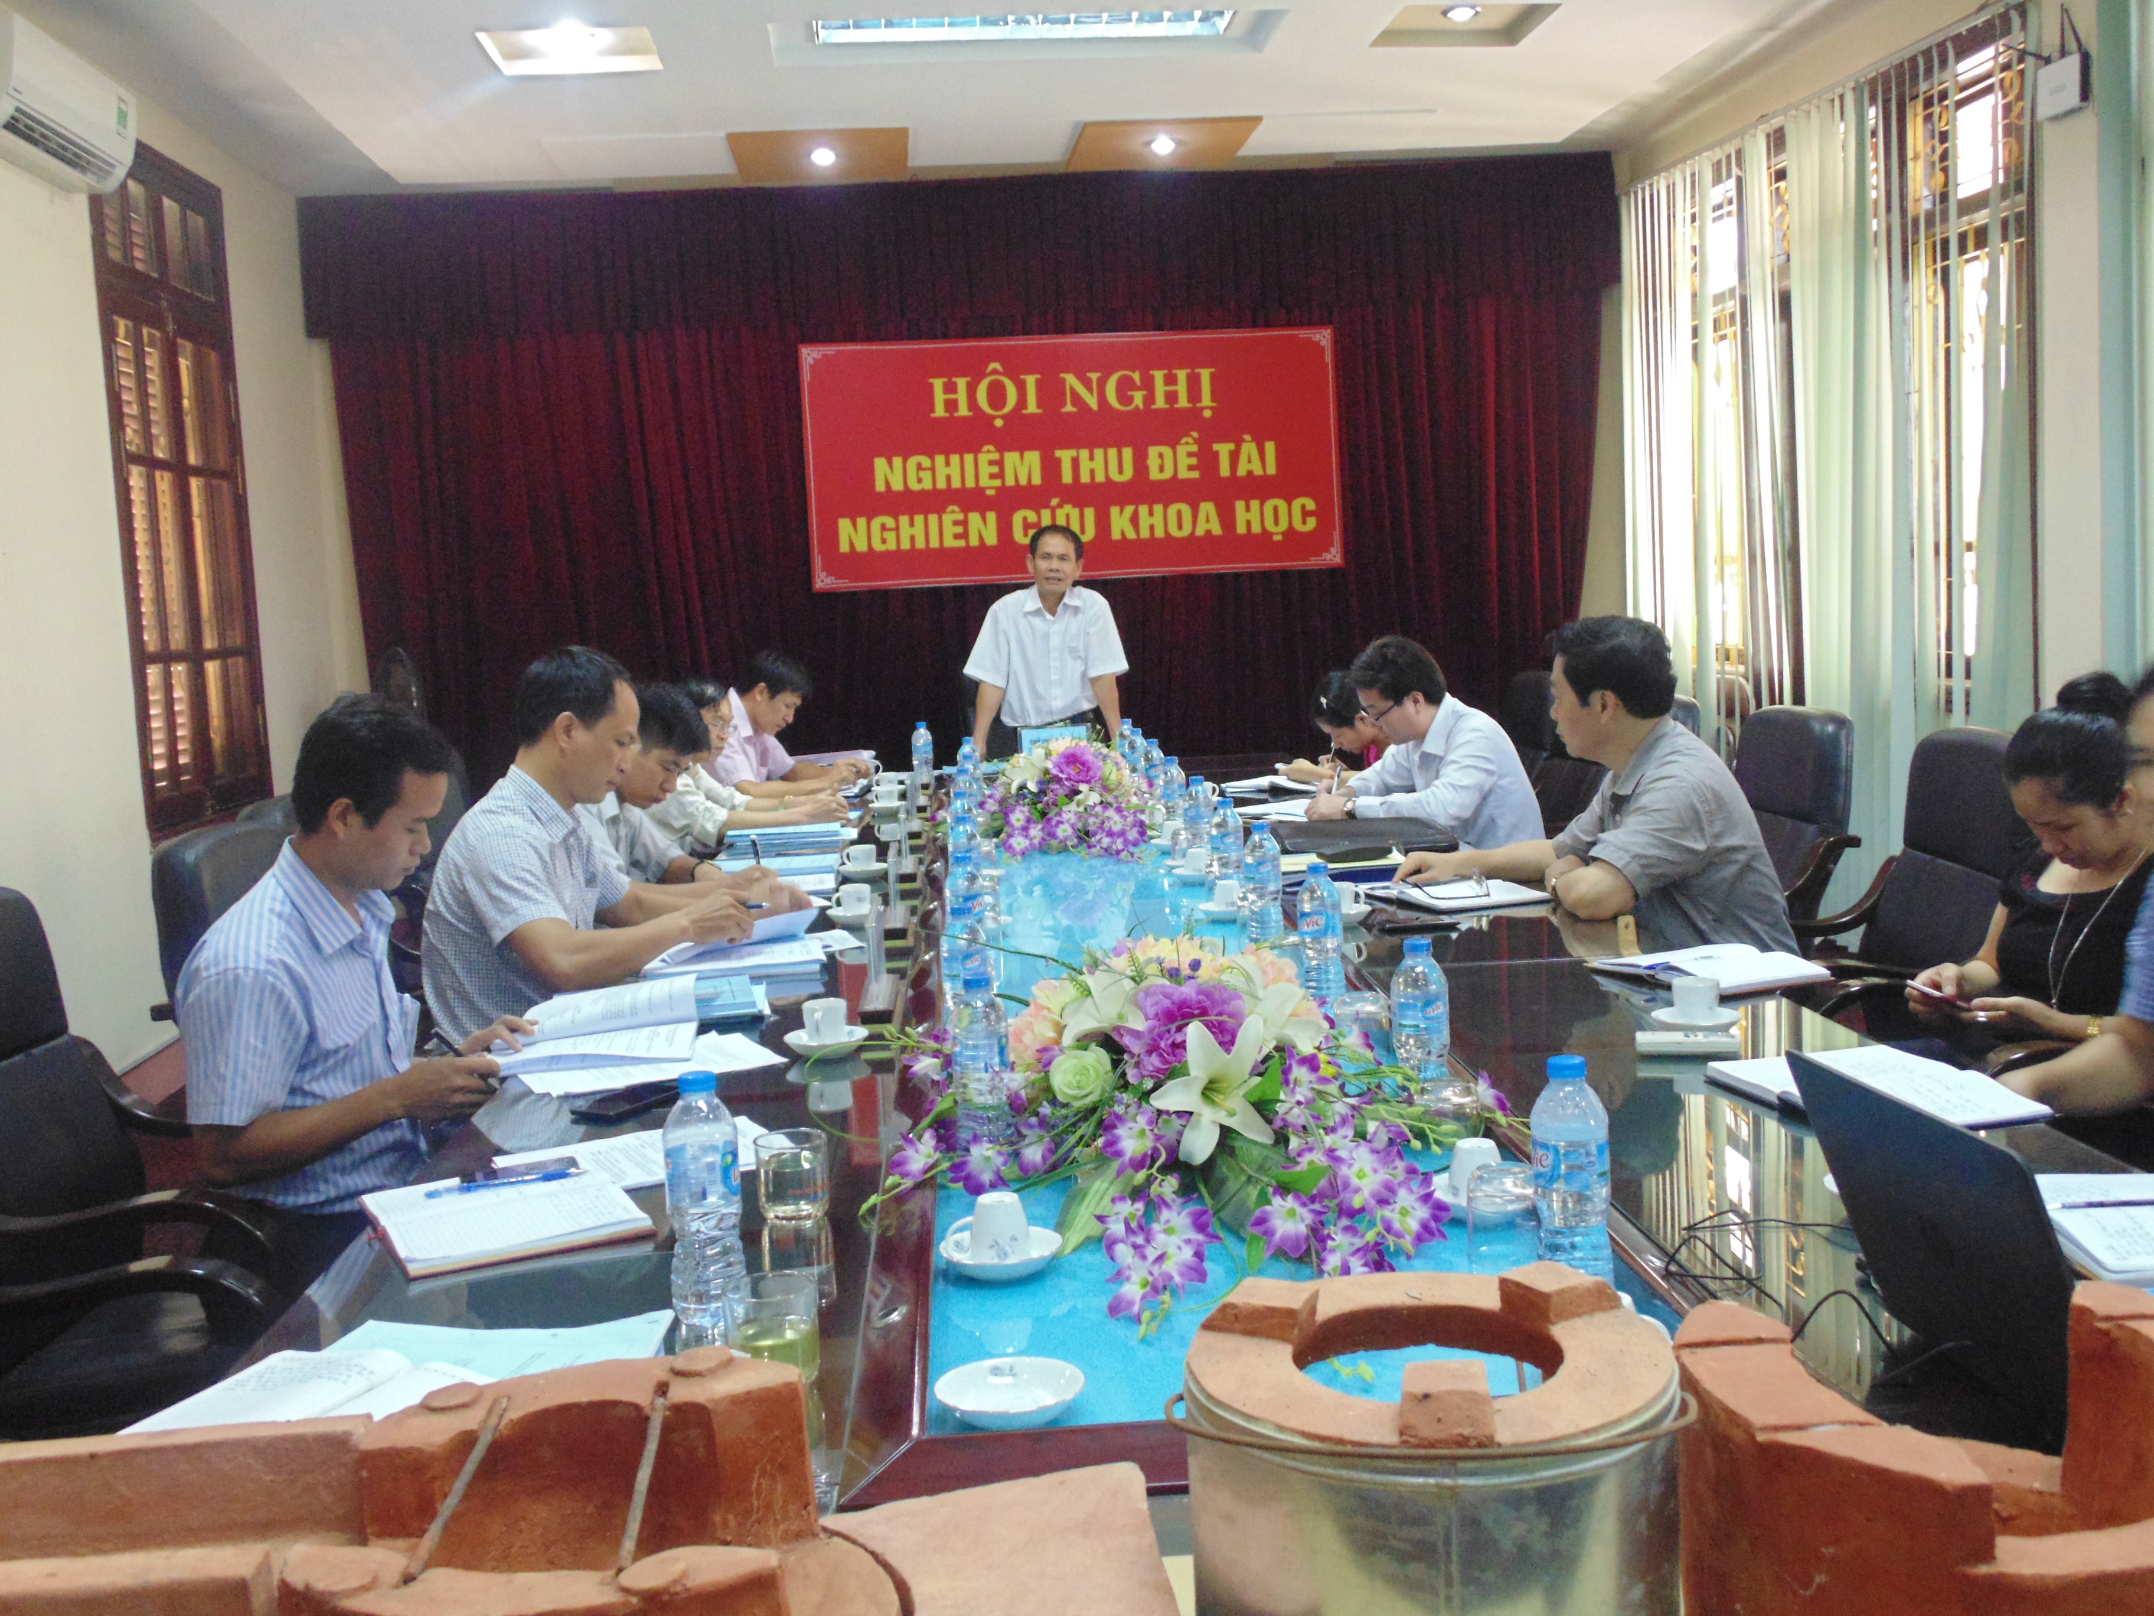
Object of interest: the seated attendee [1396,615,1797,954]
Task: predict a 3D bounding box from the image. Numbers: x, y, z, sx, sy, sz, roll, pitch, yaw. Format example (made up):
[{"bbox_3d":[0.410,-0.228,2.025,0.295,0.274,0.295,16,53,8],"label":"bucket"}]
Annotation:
[{"bbox_3d":[0.919,0.287,3.699,0.640,1.250,0.550,-2,7,5],"label":"seated attendee"}]

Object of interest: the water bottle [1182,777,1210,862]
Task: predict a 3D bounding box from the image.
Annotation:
[{"bbox_3d":[0.274,0.040,4.747,0.065,0.213,0.065,-3,6,-3],"label":"water bottle"}]

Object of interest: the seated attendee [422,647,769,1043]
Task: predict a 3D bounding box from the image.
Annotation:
[{"bbox_3d":[-0.729,0.393,3.471,0.640,1.320,0.520,-2,6,5],"label":"seated attendee"}]

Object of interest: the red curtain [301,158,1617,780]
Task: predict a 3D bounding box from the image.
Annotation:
[{"bbox_3d":[-0.390,-1.117,9.177,5.609,3.162,0.200,-3,6,-3],"label":"red curtain"}]

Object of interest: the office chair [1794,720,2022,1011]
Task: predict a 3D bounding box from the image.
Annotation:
[{"bbox_3d":[1.353,0.389,3.931,0.680,1.041,0.620,-3,6,0],"label":"office chair"}]

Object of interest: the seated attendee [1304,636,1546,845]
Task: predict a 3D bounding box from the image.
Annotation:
[{"bbox_3d":[0.836,0.174,4.962,0.600,1.180,0.500,-3,7,-3],"label":"seated attendee"}]

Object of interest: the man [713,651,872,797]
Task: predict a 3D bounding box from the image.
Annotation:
[{"bbox_3d":[-0.901,0.125,6.093,0.640,1.160,0.520,-3,7,-3],"label":"man"}]

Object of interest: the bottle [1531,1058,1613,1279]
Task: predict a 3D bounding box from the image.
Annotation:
[{"bbox_3d":[0.416,0.316,1.788,0.066,0.213,0.066,-3,7,-3],"label":"bottle"}]

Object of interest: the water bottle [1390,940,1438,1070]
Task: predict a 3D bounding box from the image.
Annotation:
[{"bbox_3d":[0.394,0.258,2.422,0.065,0.213,0.065,-3,6,-3],"label":"water bottle"}]

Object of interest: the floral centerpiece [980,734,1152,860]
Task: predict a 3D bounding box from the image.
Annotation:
[{"bbox_3d":[-0.031,-0.021,5.027,0.460,0.290,0.450,-3,6,-3],"label":"floral centerpiece"}]

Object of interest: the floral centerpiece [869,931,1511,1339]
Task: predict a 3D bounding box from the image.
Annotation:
[{"bbox_3d":[0.118,0.269,2.086,0.610,0.270,0.540,-3,7,-3],"label":"floral centerpiece"}]

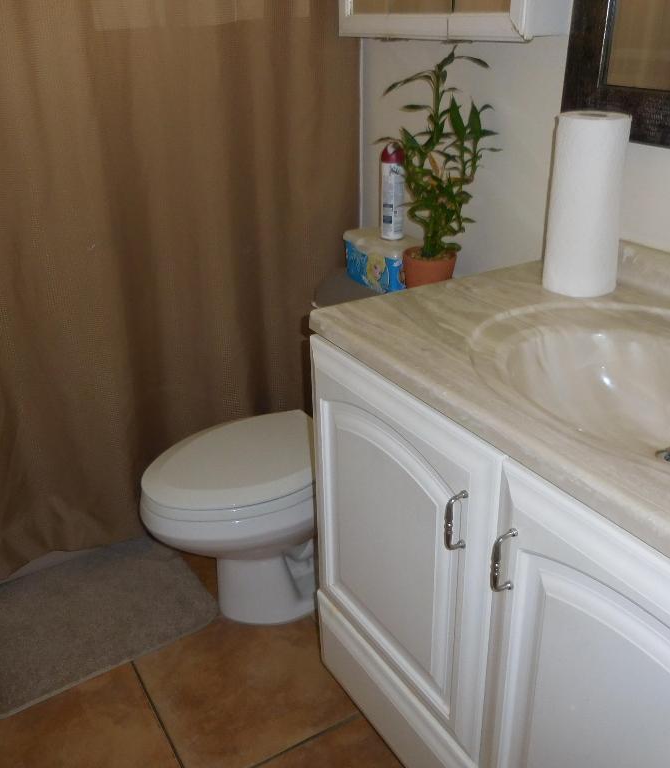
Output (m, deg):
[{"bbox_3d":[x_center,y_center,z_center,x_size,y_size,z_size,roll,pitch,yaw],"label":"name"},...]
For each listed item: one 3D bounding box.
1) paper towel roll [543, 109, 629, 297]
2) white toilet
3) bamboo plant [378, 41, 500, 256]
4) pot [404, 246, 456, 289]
[{"bbox_3d":[0.414,-0.295,1.217,0.118,0.277,0.118,-2,26,1],"label":"paper towel roll"},{"bbox_3d":[-0.062,0.171,1.704,0.755,0.710,0.460,-17,31,-27],"label":"white toilet"},{"bbox_3d":[0.208,-0.452,1.482,0.210,0.409,0.210,-1,27,1],"label":"bamboo plant"},{"bbox_3d":[0.206,-0.231,1.606,0.113,0.100,0.113,-1,27,1],"label":"pot"}]

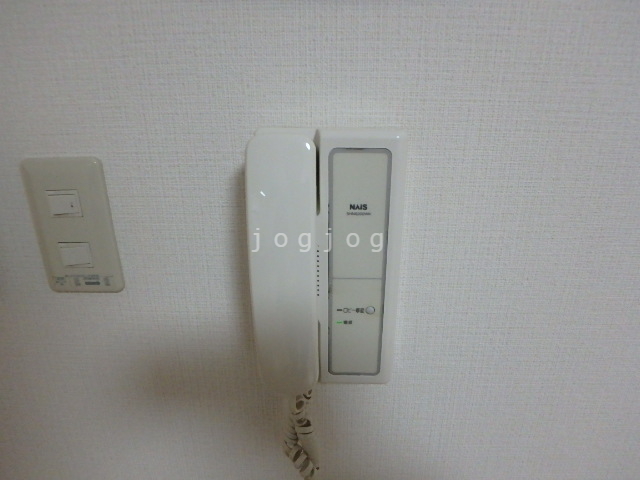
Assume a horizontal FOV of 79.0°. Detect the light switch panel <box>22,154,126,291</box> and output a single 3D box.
[{"bbox_3d":[-0.211,-0.009,0.332,0.070,0.120,0.011,0,17,3],"label":"light switch panel"}]

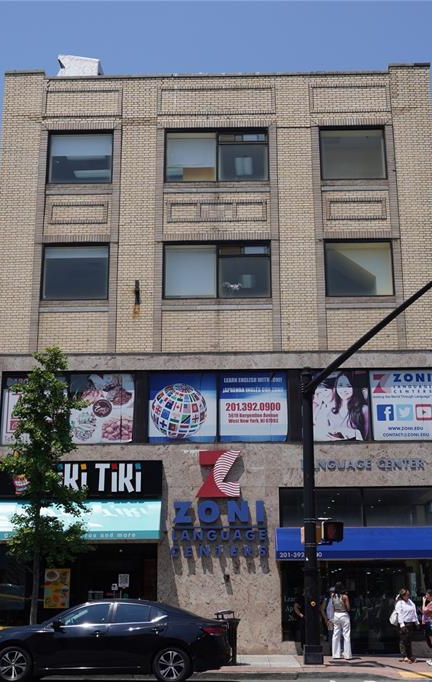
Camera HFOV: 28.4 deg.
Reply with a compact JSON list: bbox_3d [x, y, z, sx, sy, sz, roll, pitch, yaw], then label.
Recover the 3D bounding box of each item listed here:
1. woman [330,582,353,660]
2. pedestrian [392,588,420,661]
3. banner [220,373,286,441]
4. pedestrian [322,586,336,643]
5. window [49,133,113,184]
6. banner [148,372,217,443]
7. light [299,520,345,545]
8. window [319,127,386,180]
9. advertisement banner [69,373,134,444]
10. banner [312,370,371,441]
[{"bbox_3d":[2.915,6.464,19.735,0.485,1.688,0.360,4,-15,-16],"label":"woman"},{"bbox_3d":[4.151,6.203,18.620,0.520,1.520,0.380,13,-21,-38],"label":"pedestrian"},{"bbox_3d":[0.918,1.610,20.956,1.660,1.730,0.050,-1,-16,1],"label":"banner"},{"bbox_3d":[2.629,6.324,19.241,0.500,1.511,0.360,-1,-16,1],"label":"pedestrian"},{"bbox_3d":[-3.692,-4.986,23.242,1.740,1.540,0.140,-1,-16,1],"label":"window"},{"bbox_3d":[-0.855,1.686,21.562,1.728,1.774,0.060,0,-14,1],"label":"banner"},{"bbox_3d":[2.241,4.055,18.035,0.880,0.470,0.420,-1,-16,1],"label":"light"},{"bbox_3d":[3.692,-5.052,23.069,1.740,1.540,0.140,-1,-16,1],"label":"window"},{"bbox_3d":[-2.892,1.706,21.583,1.697,1.814,0.060,0,-14,1],"label":"advertisement banner"},{"bbox_3d":[2.960,1.598,21.084,1.647,1.744,0.060,-1,-16,1],"label":"banner"}]

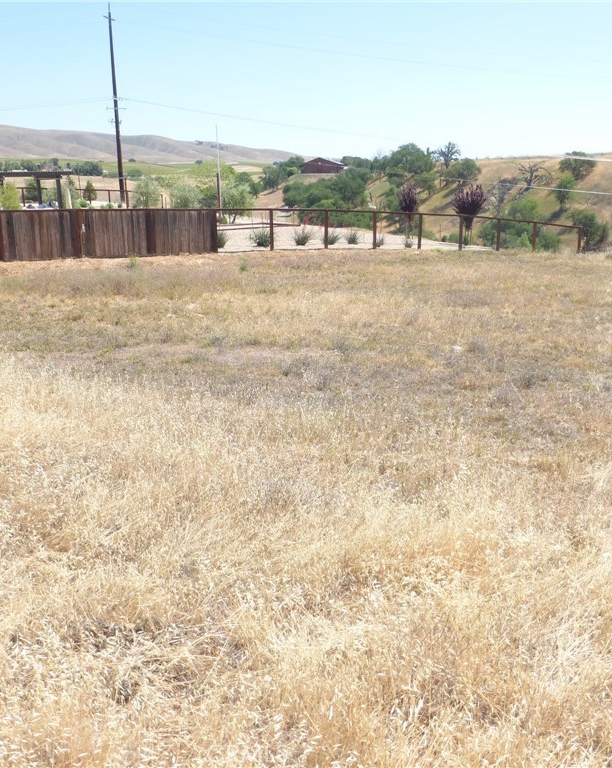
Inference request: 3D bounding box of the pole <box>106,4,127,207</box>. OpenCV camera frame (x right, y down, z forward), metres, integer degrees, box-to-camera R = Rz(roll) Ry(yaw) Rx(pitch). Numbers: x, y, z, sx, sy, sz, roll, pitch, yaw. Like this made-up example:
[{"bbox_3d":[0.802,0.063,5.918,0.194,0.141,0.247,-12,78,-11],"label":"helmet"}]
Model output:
[{"bbox_3d":[-14.786,-21.468,55.253,1.300,14.700,0.500,0,16,0],"label":"pole"}]

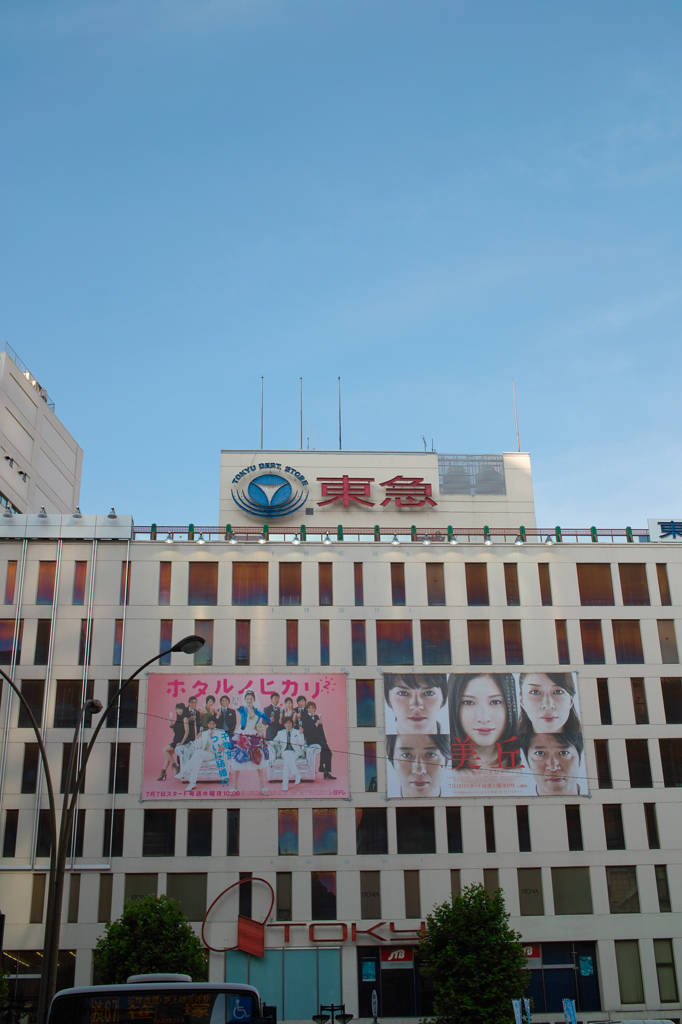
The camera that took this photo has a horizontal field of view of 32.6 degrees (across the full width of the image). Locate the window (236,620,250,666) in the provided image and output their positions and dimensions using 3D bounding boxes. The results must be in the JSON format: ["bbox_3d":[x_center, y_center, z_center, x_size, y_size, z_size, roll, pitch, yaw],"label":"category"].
[{"bbox_3d":[-6.075,8.135,72.517,0.872,2.896,0.150,0,-21,-4],"label":"window"}]

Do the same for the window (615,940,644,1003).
[{"bbox_3d":[16.238,25.803,65.447,1.371,3.352,0.150,0,-24,-4],"label":"window"}]

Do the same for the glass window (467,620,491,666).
[{"bbox_3d":[8.883,8.325,74.396,1.428,2.949,0.150,0,-23,-4],"label":"glass window"}]

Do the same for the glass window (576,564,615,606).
[{"bbox_3d":[16.382,4.666,74.850,2.244,2.918,0.150,0,-24,-4],"label":"glass window"}]

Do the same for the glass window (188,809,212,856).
[{"bbox_3d":[-8.055,18.241,66.426,1.391,2.614,0.200,0,-20,-4],"label":"glass window"}]

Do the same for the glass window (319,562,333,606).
[{"bbox_3d":[-0.935,4.568,73.722,0.883,2.923,0.150,0,-24,-4],"label":"glass window"}]

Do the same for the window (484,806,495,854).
[{"bbox_3d":[8.890,18.897,69.460,0.536,2.673,0.150,0,-21,-4],"label":"window"}]

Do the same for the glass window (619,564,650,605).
[{"bbox_3d":[18.421,4.544,73.036,1.742,2.845,0.150,0,-23,-3],"label":"glass window"}]

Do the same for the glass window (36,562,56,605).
[{"bbox_3d":[-18.325,4.417,72.612,1.049,2.898,0.150,0,-24,-4],"label":"glass window"}]

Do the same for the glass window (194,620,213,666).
[{"bbox_3d":[-8.270,7.855,70.260,1.124,2.875,0.200,0,-20,-4],"label":"glass window"}]

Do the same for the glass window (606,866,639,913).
[{"bbox_3d":[16.744,22.387,69.097,1.827,2.671,0.150,0,-23,-4],"label":"glass window"}]

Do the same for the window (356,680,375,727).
[{"bbox_3d":[1.567,11.807,71.958,1.139,2.949,0.200,0,-22,-4],"label":"window"}]

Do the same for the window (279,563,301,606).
[{"bbox_3d":[-3.236,4.638,75.052,1.430,2.907,0.150,0,-23,-4],"label":"window"}]

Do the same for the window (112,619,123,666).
[{"bbox_3d":[-13.343,7.809,69.930,0.522,2.844,0.200,0,-20,-4],"label":"window"}]

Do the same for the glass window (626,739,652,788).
[{"bbox_3d":[17.745,14.948,69.409,1.371,2.875,0.200,0,-20,-4],"label":"glass window"}]

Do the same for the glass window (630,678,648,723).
[{"bbox_3d":[18.783,11.858,73.158,0.851,2.926,0.200,0,-22,-4],"label":"glass window"}]

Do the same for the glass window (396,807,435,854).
[{"bbox_3d":[4.294,18.131,66.380,2.191,2.574,0.150,0,-23,-3],"label":"glass window"}]

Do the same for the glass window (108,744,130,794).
[{"bbox_3d":[-13.121,15.246,69.303,1.099,2.940,0.150,0,-21,-4],"label":"glass window"}]

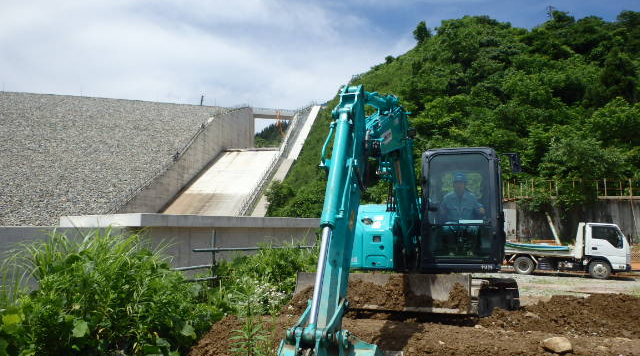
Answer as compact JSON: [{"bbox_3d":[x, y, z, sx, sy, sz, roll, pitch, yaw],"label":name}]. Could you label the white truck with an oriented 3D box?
[{"bbox_3d":[9.158,2.695,19.754,4.680,1.980,1.720,-2,-6,29],"label":"white truck"}]

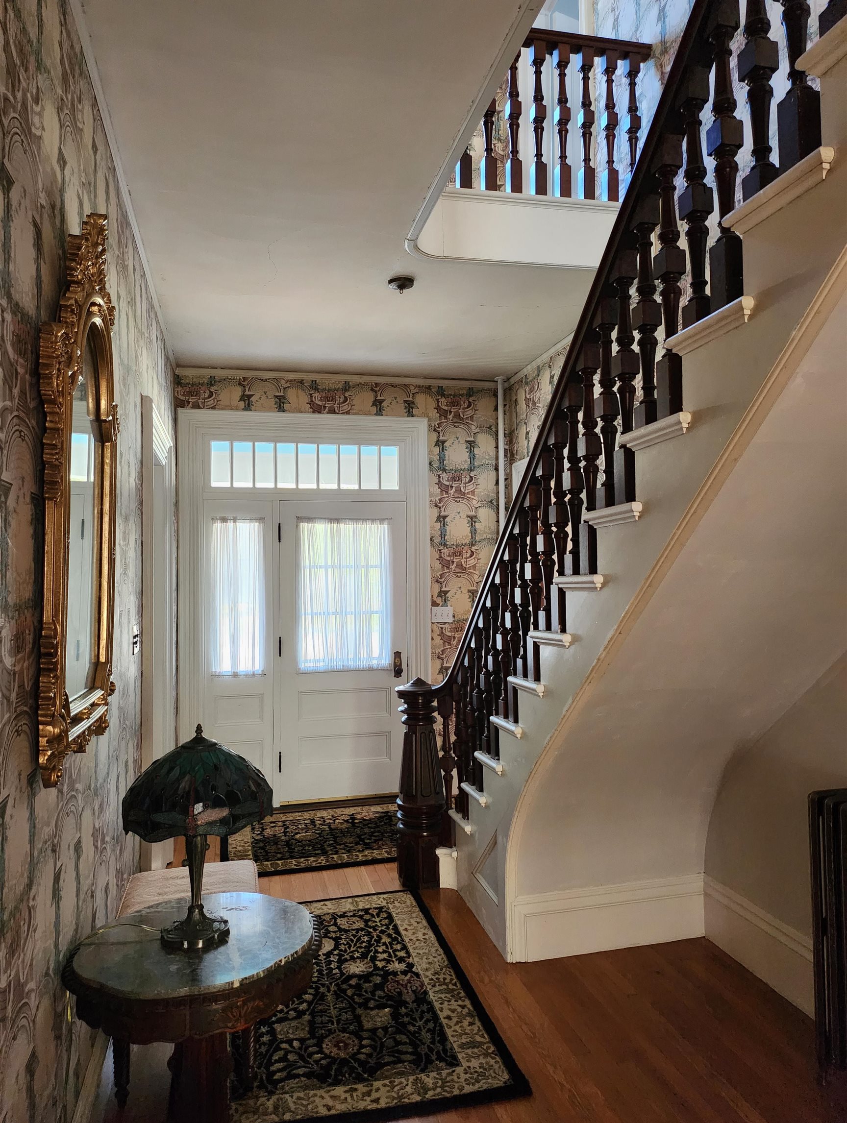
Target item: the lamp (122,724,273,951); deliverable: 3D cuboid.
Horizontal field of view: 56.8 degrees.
[{"bbox_3d":[-0.554,0.653,1.908,0.352,0.508,0.352,0,-1,-14],"label":"lamp"}]

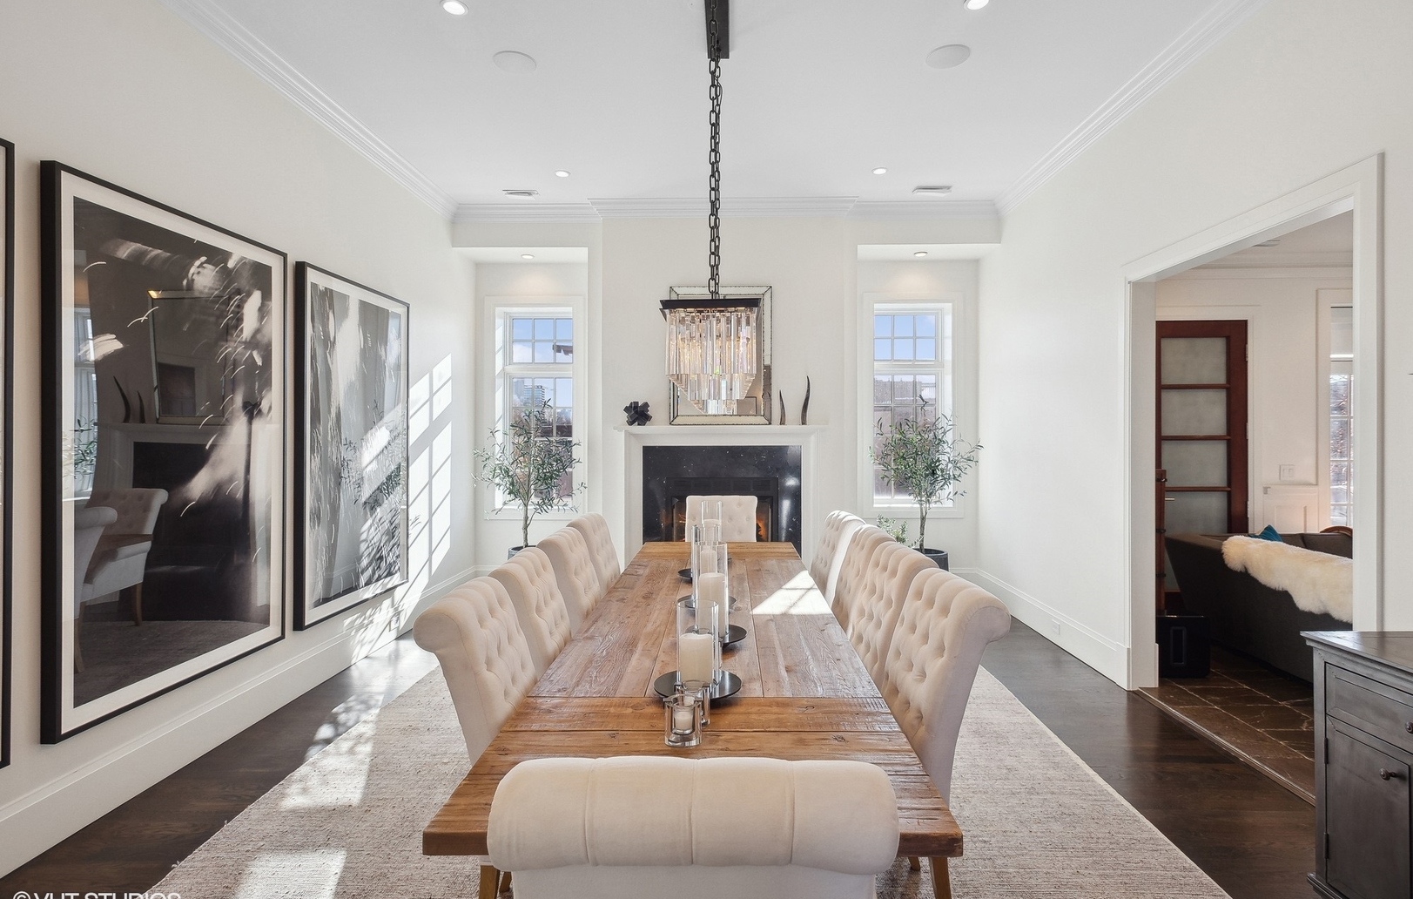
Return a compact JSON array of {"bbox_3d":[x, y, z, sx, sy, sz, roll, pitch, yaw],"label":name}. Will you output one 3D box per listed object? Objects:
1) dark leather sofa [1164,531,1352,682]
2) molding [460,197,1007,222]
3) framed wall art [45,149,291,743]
[{"bbox_3d":[3.670,1.030,3.600,1.000,0.800,2.200,0,1,2],"label":"dark leather sofa"},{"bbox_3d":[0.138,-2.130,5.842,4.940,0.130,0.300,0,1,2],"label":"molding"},{"bbox_3d":[-2.350,-0.003,3.030,0.055,2.100,1.250,0,1,2],"label":"framed wall art"}]

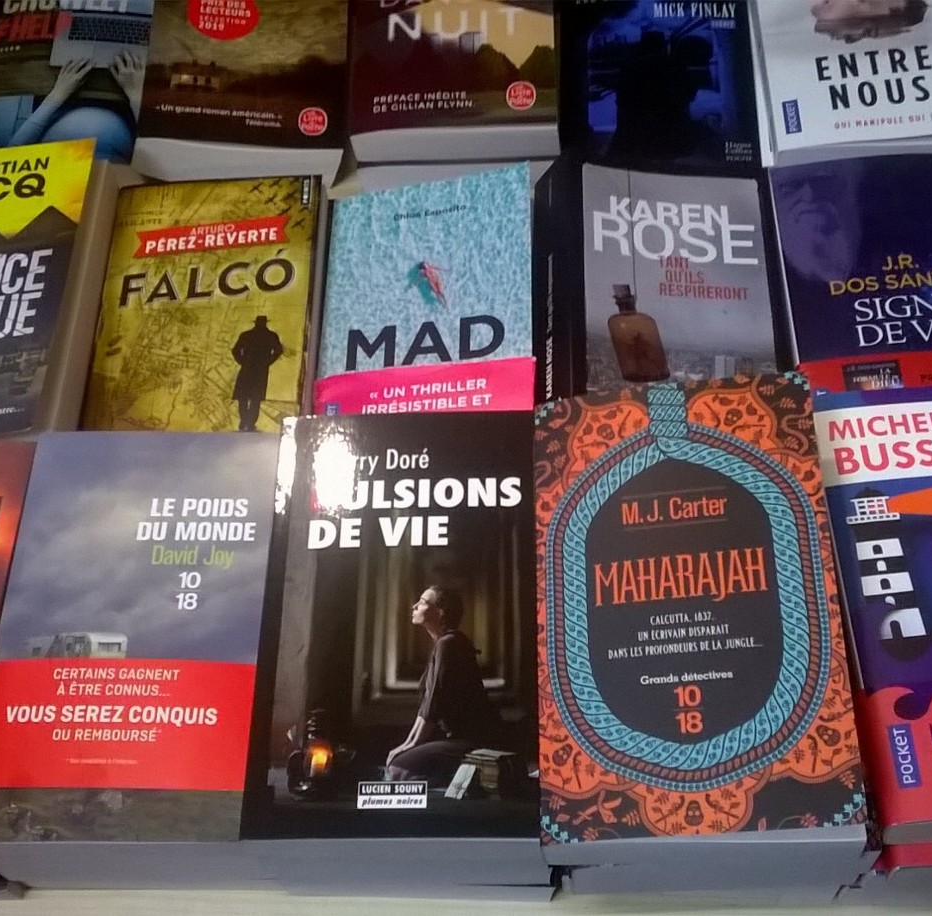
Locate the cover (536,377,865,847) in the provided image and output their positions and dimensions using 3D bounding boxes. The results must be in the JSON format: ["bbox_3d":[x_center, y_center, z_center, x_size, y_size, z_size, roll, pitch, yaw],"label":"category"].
[{"bbox_3d":[0.083,0.055,0.500,0.108,0.025,0.177,-7,60,14],"label":"cover"}]

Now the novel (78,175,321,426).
[{"bbox_3d":[-0.131,-0.066,0.684,0.108,0.021,0.177,-2,60,3],"label":"novel"}]

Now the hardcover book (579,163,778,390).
[{"bbox_3d":[0.101,-0.067,0.693,0.108,0.034,0.177,3,64,-7],"label":"hardcover book"}]

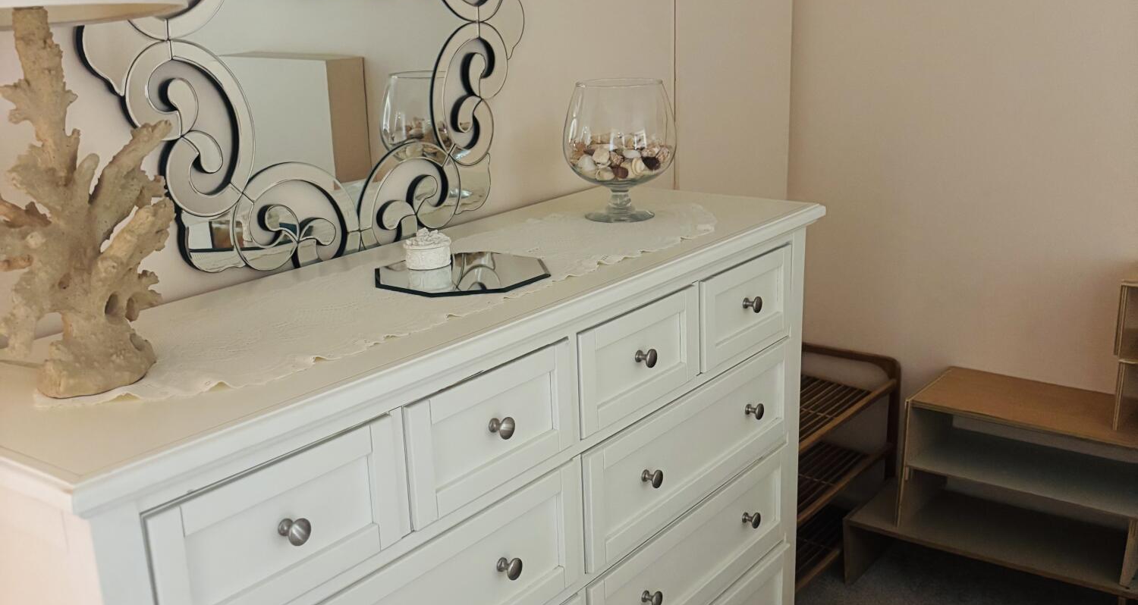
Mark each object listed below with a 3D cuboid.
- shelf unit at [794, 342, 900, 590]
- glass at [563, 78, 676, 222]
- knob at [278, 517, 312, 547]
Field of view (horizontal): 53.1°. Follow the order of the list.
[{"bbox_3d":[0.577,0.481,3.114,0.353,0.536,0.813,10,19,36],"label":"shelf unit"},{"bbox_3d":[0.095,-0.292,2.176,0.216,0.257,0.216,-2,16,0],"label":"glass"},{"bbox_3d":[-0.312,0.259,1.294,0.028,0.032,0.032,10,19,36],"label":"knob"}]

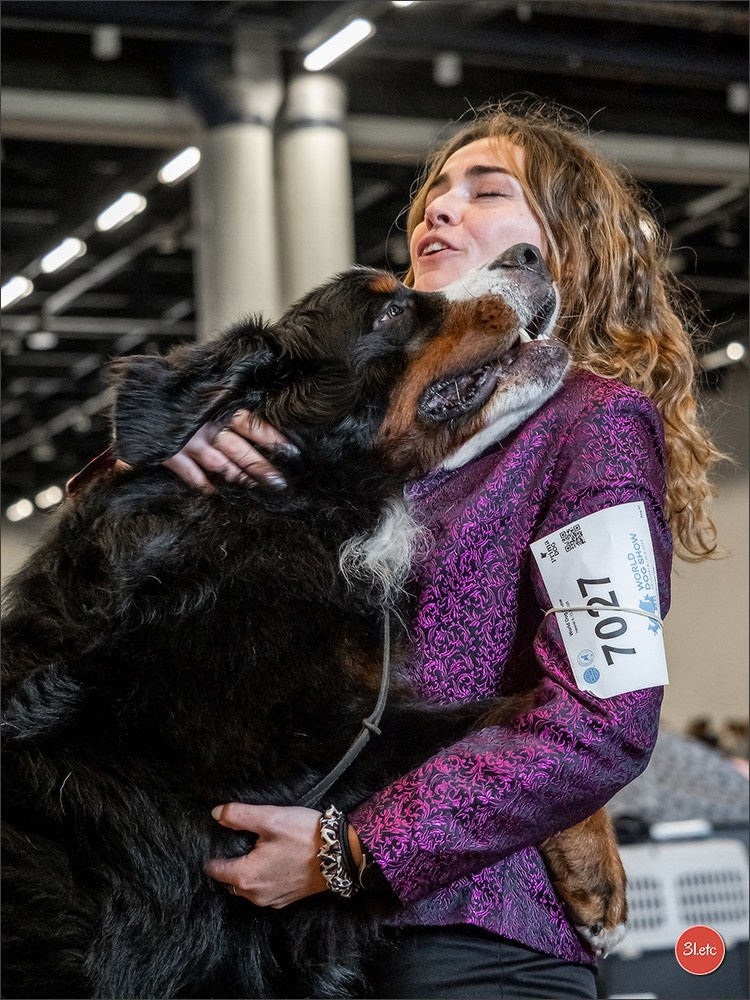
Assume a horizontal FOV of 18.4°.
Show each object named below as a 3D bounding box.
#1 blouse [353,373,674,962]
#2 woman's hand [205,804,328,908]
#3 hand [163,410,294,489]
[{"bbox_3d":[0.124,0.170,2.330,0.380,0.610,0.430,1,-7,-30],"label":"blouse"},{"bbox_3d":[-0.102,0.336,2.180,0.125,0.100,0.085,-2,-6,-6],"label":"woman's hand"},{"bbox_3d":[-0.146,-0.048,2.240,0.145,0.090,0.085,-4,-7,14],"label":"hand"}]

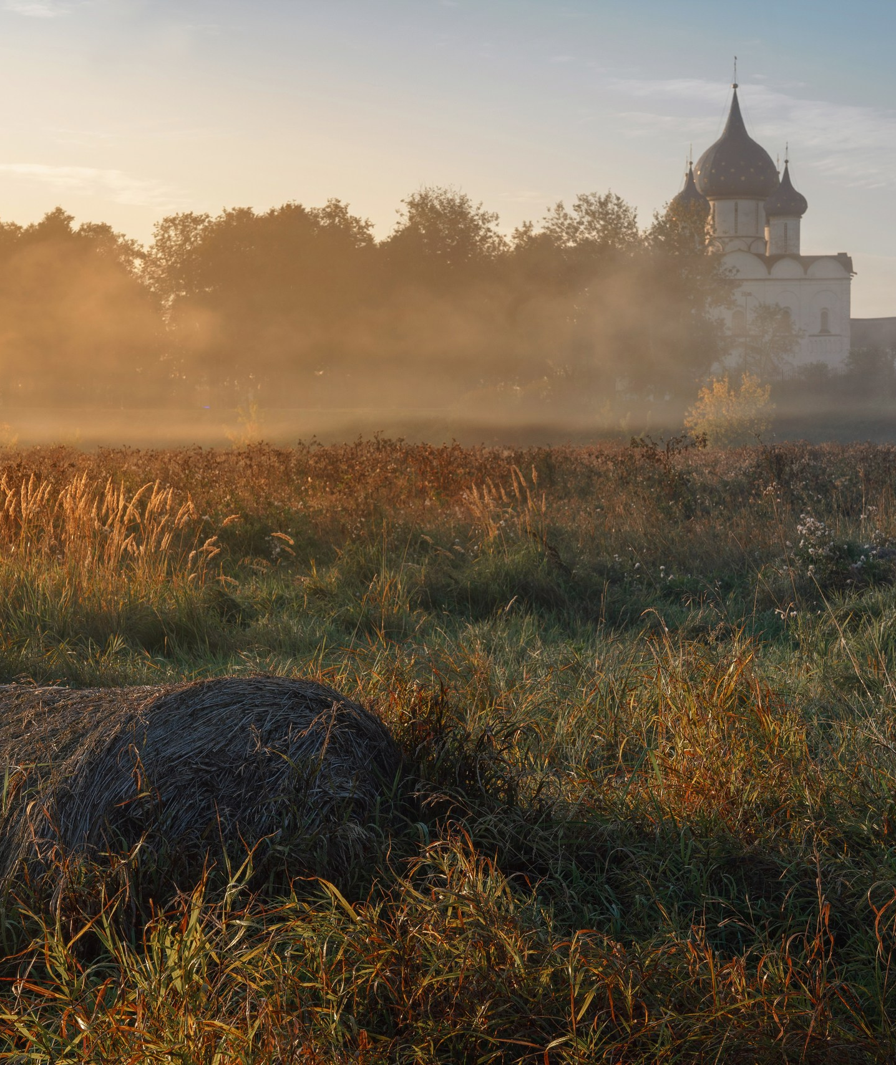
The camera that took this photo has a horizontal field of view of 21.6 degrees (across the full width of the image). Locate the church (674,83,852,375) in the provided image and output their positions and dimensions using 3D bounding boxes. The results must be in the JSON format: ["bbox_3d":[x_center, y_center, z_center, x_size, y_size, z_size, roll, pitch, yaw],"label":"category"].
[{"bbox_3d":[41.300,-41.200,316.000,25.500,40.500,20.500,0,3,4],"label":"church"}]

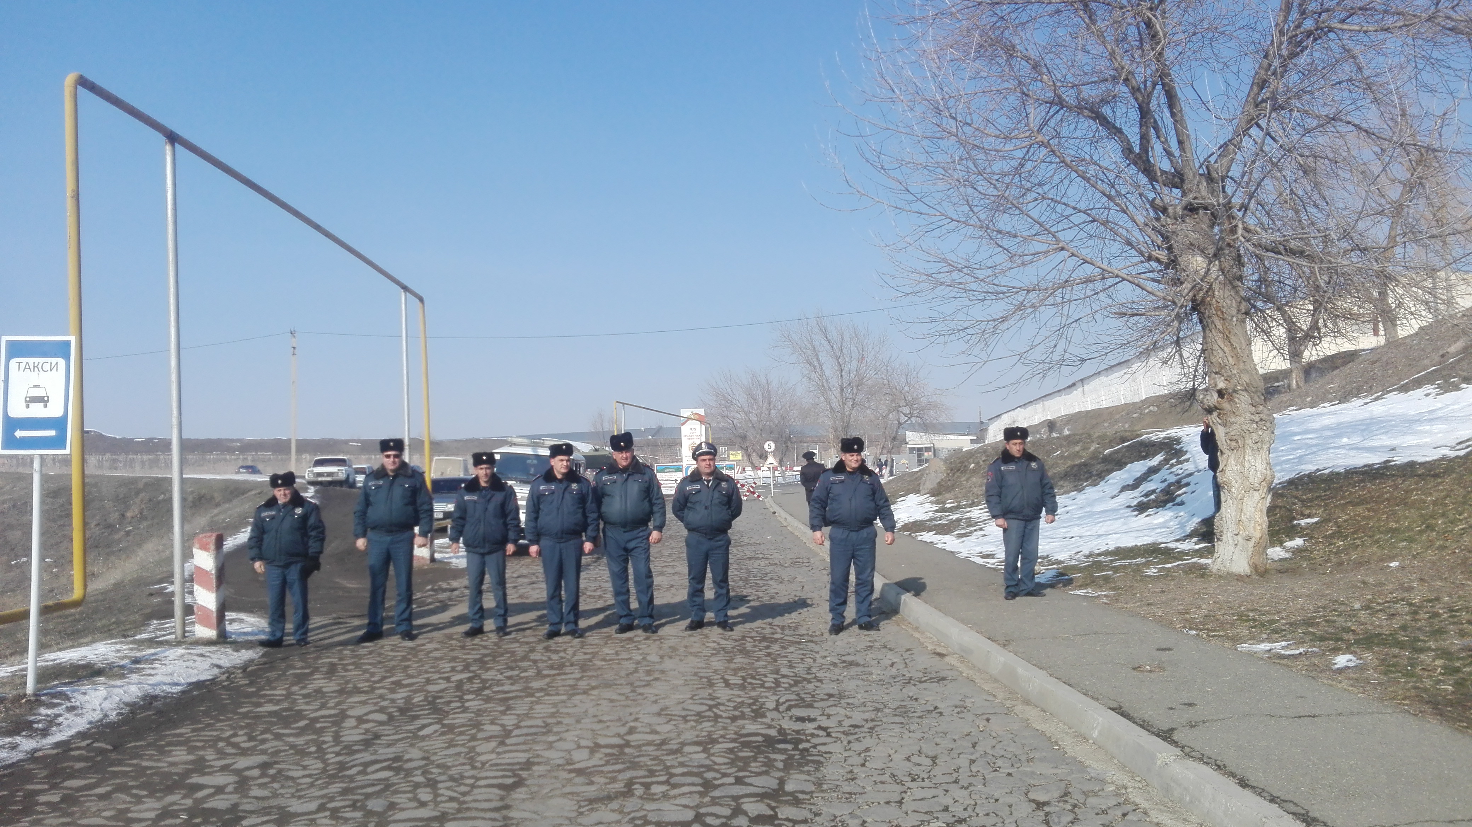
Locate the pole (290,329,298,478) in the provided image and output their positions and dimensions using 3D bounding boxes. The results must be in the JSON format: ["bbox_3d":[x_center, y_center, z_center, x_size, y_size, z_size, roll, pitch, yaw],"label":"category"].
[{"bbox_3d":[-24.312,-0.602,58.000,0.240,8.100,0.240,-1,-3,-11],"label":"pole"}]

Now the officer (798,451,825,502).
[{"bbox_3d":[1.778,1.688,23.600,0.570,1.690,0.360,-2,-3,6],"label":"officer"}]

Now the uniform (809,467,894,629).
[{"bbox_3d":[1.080,1.208,9.750,0.770,1.500,0.380,-2,-3,0],"label":"uniform"}]

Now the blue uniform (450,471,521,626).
[{"bbox_3d":[-2.427,1.336,10.200,0.680,1.515,0.380,-1,-2,-10],"label":"blue uniform"}]

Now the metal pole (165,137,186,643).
[{"bbox_3d":[-5.376,-0.253,10.100,0.097,4.848,0.097,-1,-3,-28],"label":"metal pole"}]

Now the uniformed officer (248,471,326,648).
[{"bbox_3d":[-4.284,1.388,10.050,0.724,1.649,0.420,-1,-3,-12],"label":"uniformed officer"}]

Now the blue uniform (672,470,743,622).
[{"bbox_3d":[-0.271,1.286,10.150,0.666,1.463,0.380,-2,-2,-3],"label":"blue uniform"}]

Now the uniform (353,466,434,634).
[{"bbox_3d":[-3.264,1.300,10.050,0.745,1.613,0.380,-1,-3,-13],"label":"uniform"}]

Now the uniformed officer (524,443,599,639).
[{"bbox_3d":[-1.668,1.212,10.050,0.692,1.846,0.420,-1,-2,-8],"label":"uniformed officer"}]

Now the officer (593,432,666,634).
[{"bbox_3d":[-1.021,1.135,10.000,0.680,1.880,0.400,-2,-3,-3],"label":"officer"}]

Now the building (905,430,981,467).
[{"bbox_3d":[22.533,4.018,115.000,8.300,4.200,6.000,-2,-3,9],"label":"building"}]

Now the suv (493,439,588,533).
[{"bbox_3d":[-4.422,1.714,23.846,1.860,2.150,4.800,-2,-2,-5],"label":"suv"}]

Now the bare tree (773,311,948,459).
[{"bbox_3d":[9.830,-1.314,83.000,13.771,12.959,11.500,-2,-2,0],"label":"bare tree"}]

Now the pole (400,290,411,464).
[{"bbox_3d":[-6.105,0.170,19.500,0.100,4.950,0.100,-2,-2,-5],"label":"pole"}]

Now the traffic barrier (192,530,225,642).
[{"bbox_3d":[-5.244,1.725,10.500,0.235,1.060,0.235,-2,-3,-3],"label":"traffic barrier"}]

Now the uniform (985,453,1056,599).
[{"bbox_3d":[2.856,1.106,10.550,0.680,1.470,0.380,-2,-3,-6],"label":"uniform"}]

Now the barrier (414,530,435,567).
[{"bbox_3d":[-5.118,1.964,17.300,0.260,1.060,0.260,-2,-3,-3],"label":"barrier"}]

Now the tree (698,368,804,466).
[{"bbox_3d":[1.310,0.830,80.000,7.947,8.473,7.600,-2,-2,0],"label":"tree"}]

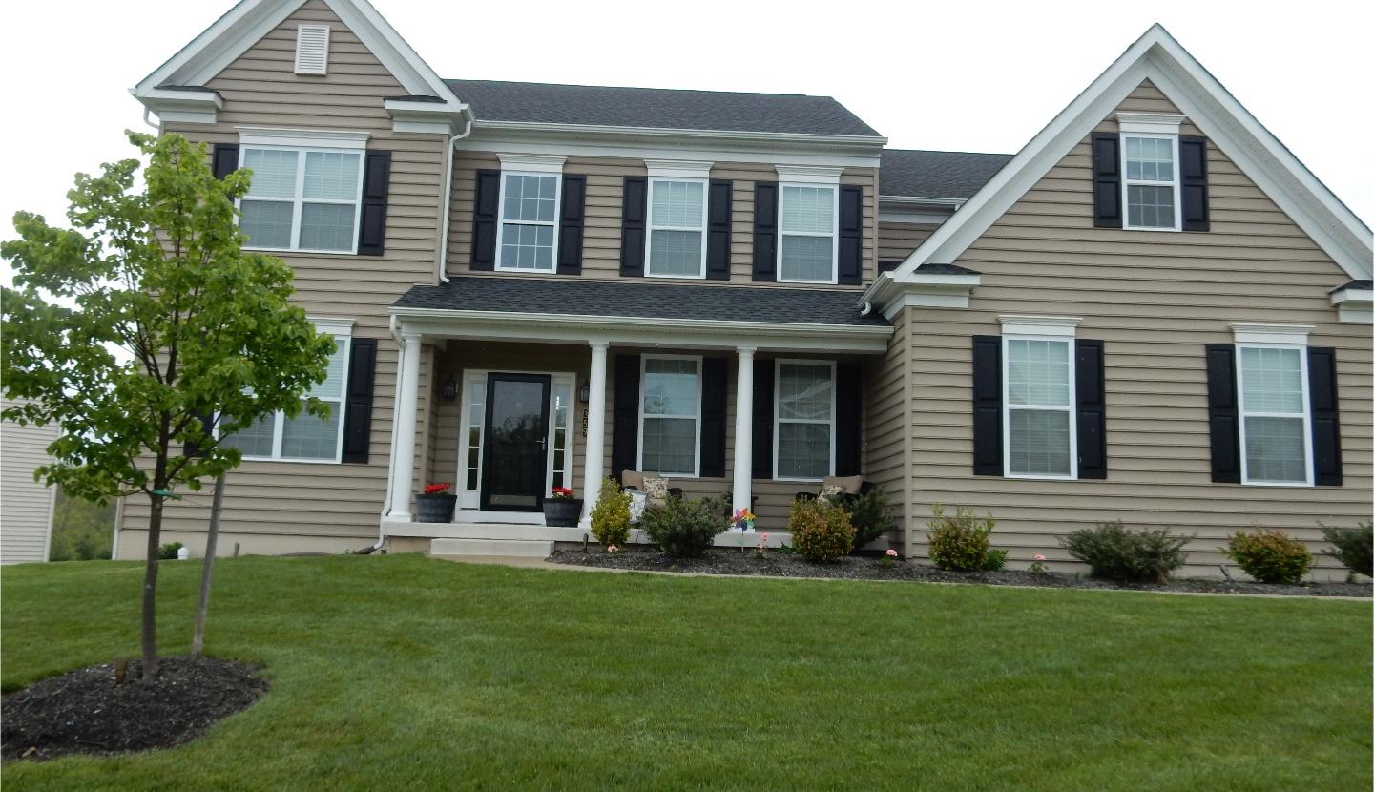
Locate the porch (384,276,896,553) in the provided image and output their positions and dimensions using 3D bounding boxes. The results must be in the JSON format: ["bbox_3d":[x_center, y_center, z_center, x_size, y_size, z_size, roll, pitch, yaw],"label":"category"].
[{"bbox_3d":[-0.659,0.232,14.258,6.960,4.150,1.810,2,-8,-1],"label":"porch"}]

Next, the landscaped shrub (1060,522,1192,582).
[{"bbox_3d":[5.369,1.926,12.154,1.620,0.750,1.200,2,-8,-1],"label":"landscaped shrub"}]

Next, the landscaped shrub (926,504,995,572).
[{"bbox_3d":[3.355,1.750,12.273,0.810,0.830,0.740,2,-8,-1],"label":"landscaped shrub"}]

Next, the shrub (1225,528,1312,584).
[{"bbox_3d":[7.211,1.977,12.273,1.070,0.700,0.950,2,-8,-1],"label":"shrub"}]

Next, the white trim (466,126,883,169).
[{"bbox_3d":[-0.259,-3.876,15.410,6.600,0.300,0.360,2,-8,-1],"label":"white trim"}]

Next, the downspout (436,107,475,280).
[{"bbox_3d":[-3.515,-2.987,15.130,0.360,2.590,0.140,2,-8,-1],"label":"downspout"}]

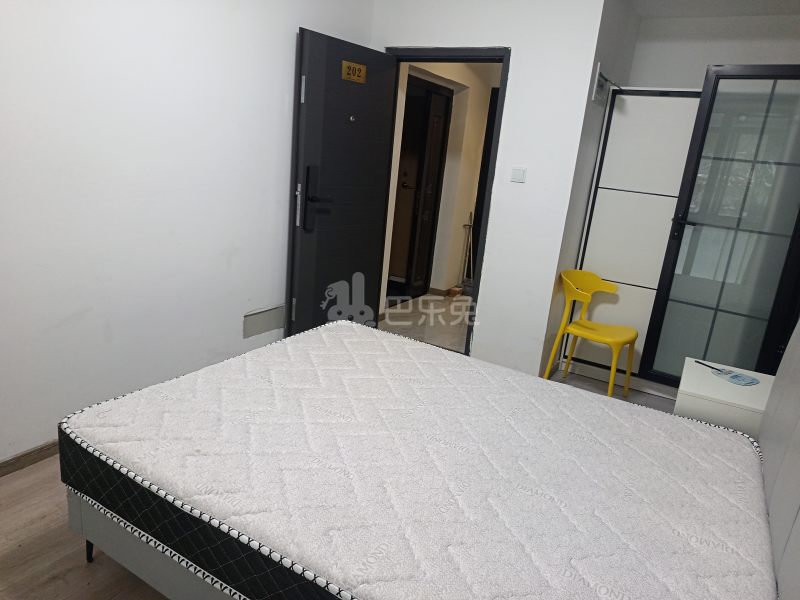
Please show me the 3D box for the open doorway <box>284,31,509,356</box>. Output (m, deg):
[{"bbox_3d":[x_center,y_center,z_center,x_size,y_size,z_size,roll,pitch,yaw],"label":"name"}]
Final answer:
[{"bbox_3d":[-0.032,-0.525,3.431,0.900,2.050,0.980,15,19,29],"label":"open doorway"}]

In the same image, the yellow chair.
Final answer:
[{"bbox_3d":[1.186,0.229,3.375,0.460,0.770,0.455,17,19,35],"label":"yellow chair"}]

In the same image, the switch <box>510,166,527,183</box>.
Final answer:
[{"bbox_3d":[0.694,-0.729,3.234,0.087,0.087,0.011,14,18,28],"label":"switch"}]

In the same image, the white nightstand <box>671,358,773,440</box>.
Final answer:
[{"bbox_3d":[1.469,0.625,2.548,0.420,0.510,0.520,14,18,28],"label":"white nightstand"}]

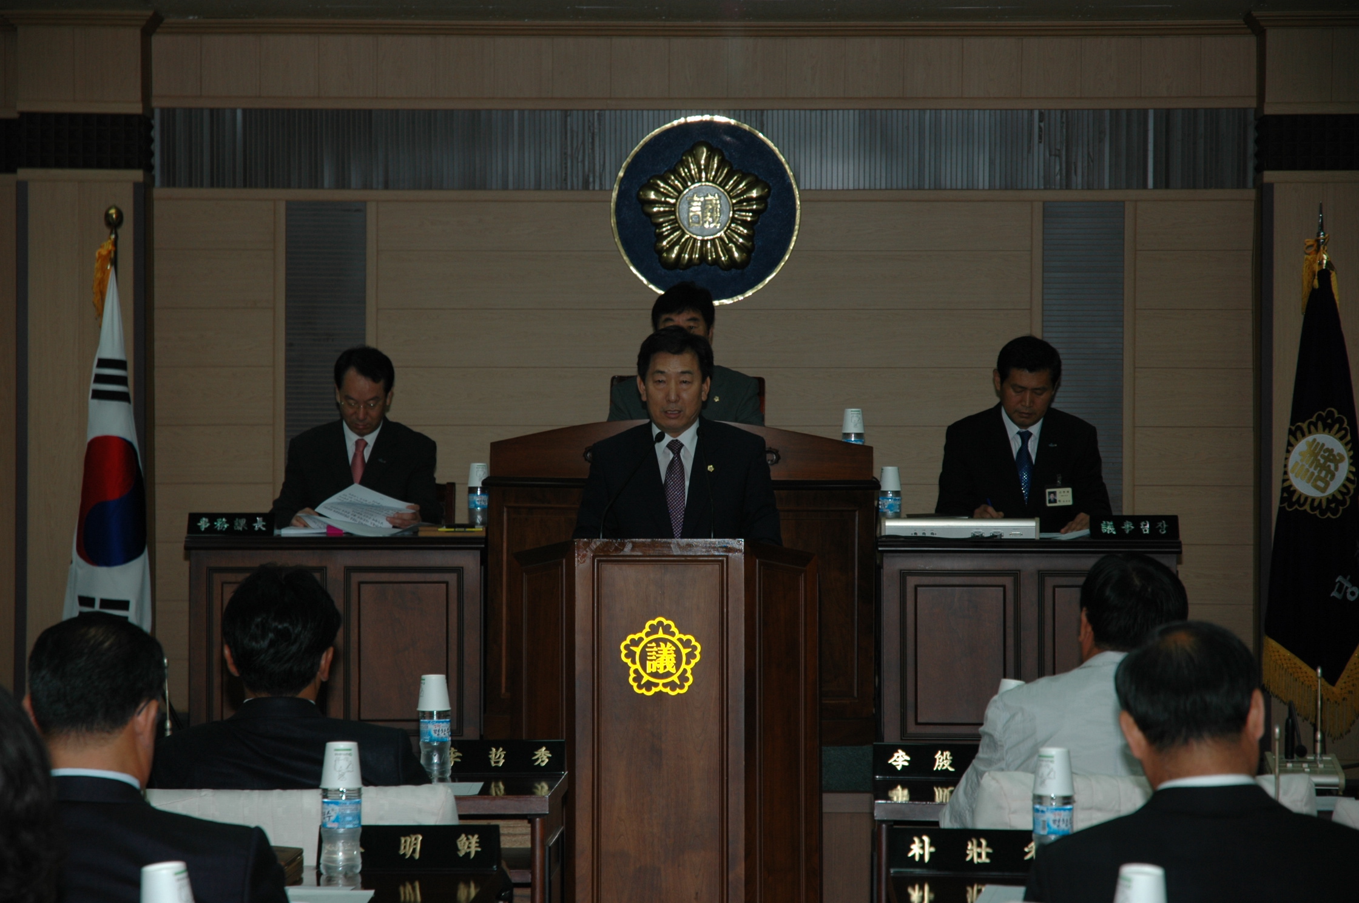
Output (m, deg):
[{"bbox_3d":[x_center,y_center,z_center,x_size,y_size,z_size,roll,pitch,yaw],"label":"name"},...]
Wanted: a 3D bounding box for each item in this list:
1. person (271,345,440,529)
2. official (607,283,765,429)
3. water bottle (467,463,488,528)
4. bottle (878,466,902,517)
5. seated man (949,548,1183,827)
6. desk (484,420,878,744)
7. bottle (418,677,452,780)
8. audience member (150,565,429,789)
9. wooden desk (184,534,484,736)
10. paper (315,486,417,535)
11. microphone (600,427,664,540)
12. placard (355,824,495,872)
[{"bbox_3d":[-1.070,0.296,13.102,0.540,1.290,0.700,0,0,1],"label":"person"},{"bbox_3d":[0.021,0.097,13.000,0.540,1.310,0.780,0,1,2],"label":"official"},{"bbox_3d":[-0.634,0.145,12.500,0.068,0.214,0.068,0,1,2],"label":"water bottle"},{"bbox_3d":[0.682,0.159,12.851,0.069,0.218,0.069,0,0,0],"label":"bottle"},{"bbox_3d":[0.778,0.797,7.205,0.550,1.231,0.740,0,0,-6],"label":"seated man"},{"bbox_3d":[0.007,0.419,13.083,1.279,1.045,0.700,0,0,1],"label":"desk"},{"bbox_3d":[-0.502,0.563,8.120,0.068,0.214,0.068,0,1,2],"label":"bottle"},{"bbox_3d":[-0.699,0.807,7.125,0.520,1.212,0.720,0,0,2],"label":"audience member"},{"bbox_3d":[-1.035,0.595,12.250,0.920,0.700,0.600,0,1,2],"label":"wooden desk"},{"bbox_3d":[-0.979,0.180,12.300,0.310,0.140,0.220,0,1,2],"label":"paper"},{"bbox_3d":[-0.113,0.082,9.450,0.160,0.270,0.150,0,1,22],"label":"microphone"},{"bbox_3d":[-0.437,0.641,6.414,0.298,0.074,0.075,0,0,-1],"label":"placard"}]

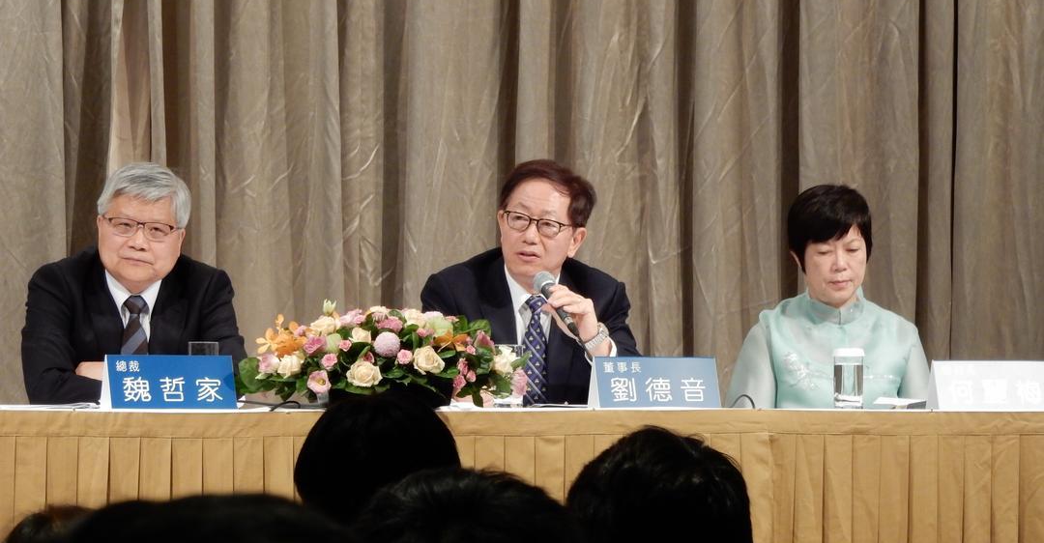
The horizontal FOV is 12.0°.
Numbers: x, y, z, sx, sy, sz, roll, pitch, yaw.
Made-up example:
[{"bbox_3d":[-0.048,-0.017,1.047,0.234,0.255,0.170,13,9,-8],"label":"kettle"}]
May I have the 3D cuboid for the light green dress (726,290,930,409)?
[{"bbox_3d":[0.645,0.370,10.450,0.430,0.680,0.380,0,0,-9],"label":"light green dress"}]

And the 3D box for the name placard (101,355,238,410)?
[{"bbox_3d":[-0.696,0.218,9.750,0.255,0.107,0.070,0,0,-19],"label":"name placard"}]

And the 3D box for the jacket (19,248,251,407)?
[{"bbox_3d":[-0.789,0.217,10.050,0.460,0.540,0.380,0,0,-9],"label":"jacket"}]

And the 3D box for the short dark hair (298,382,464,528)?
[{"bbox_3d":[-0.158,0.232,5.400,0.180,0.210,0.205,0,0,-18],"label":"short dark hair"}]

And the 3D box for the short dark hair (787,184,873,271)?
[{"bbox_3d":[0.654,-0.087,10.500,0.180,0.195,0.205,-1,12,-9],"label":"short dark hair"}]

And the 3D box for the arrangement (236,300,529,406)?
[{"bbox_3d":[-0.281,0.166,9.950,0.560,0.215,0.330,0,0,-14],"label":"arrangement"}]

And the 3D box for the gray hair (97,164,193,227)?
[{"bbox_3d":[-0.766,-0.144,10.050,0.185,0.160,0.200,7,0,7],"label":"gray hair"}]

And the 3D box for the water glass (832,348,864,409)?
[{"bbox_3d":[0.676,0.222,10.250,0.065,0.125,0.065,0,0,0],"label":"water glass"}]

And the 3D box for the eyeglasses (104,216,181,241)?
[{"bbox_3d":[-0.765,-0.093,10.090,0.144,0.038,0.140,9,3,2],"label":"eyeglasses"}]

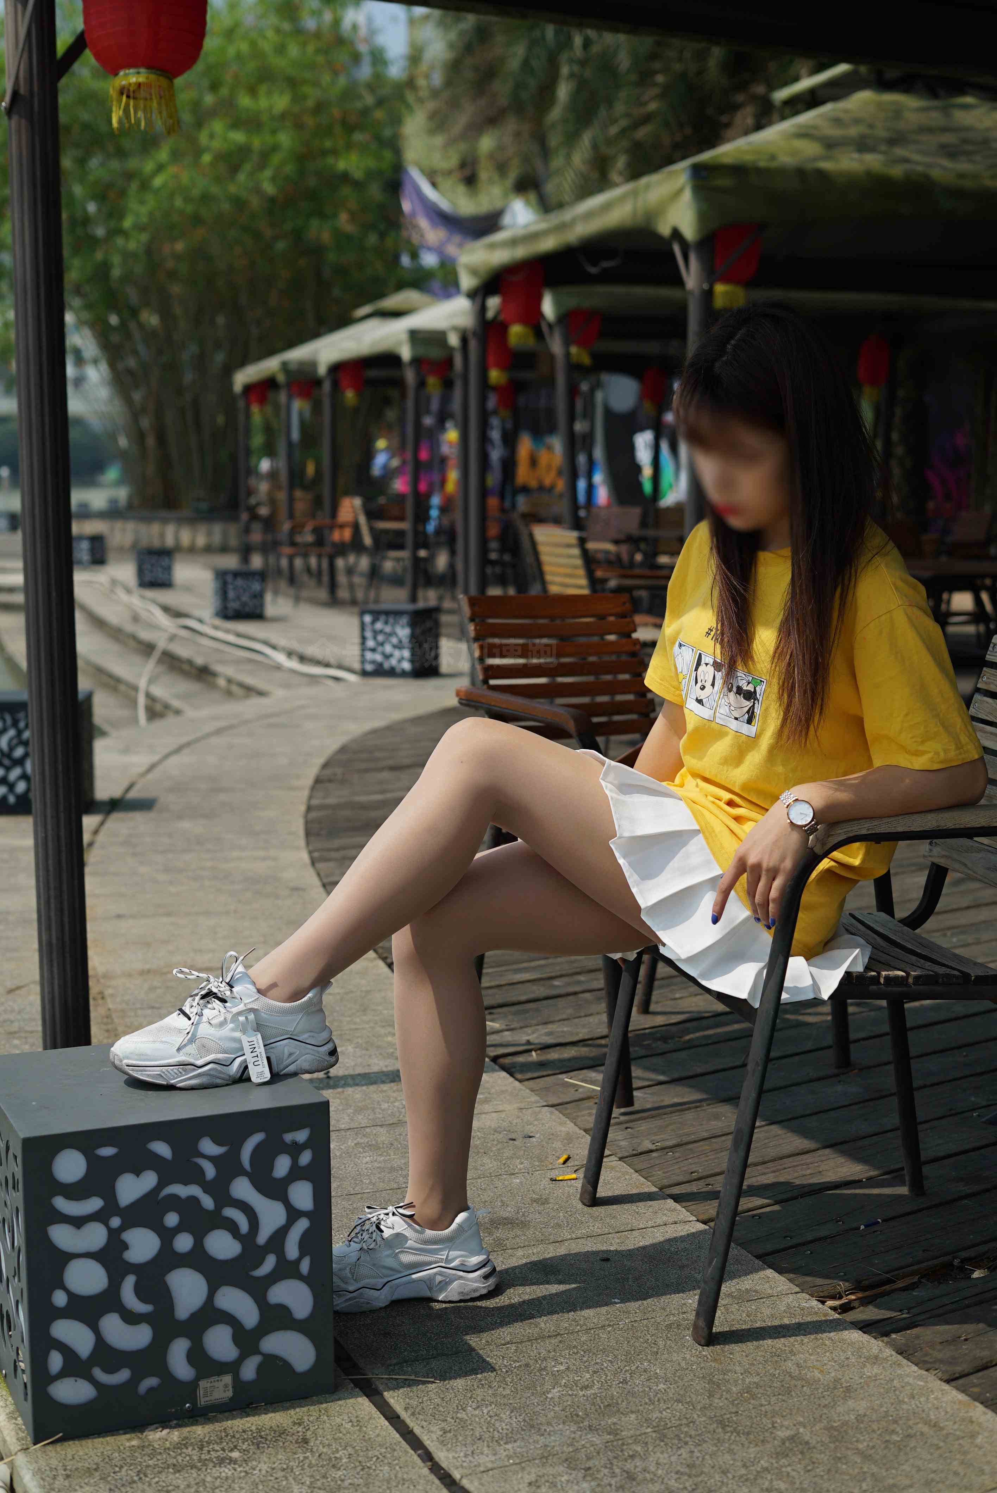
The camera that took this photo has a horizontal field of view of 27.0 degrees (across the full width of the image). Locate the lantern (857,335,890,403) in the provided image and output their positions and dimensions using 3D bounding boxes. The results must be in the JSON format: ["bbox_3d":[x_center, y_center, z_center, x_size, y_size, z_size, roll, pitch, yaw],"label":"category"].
[{"bbox_3d":[2.711,-2.732,14.973,0.230,0.470,0.230,0,7,0],"label":"lantern"}]

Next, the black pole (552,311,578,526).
[{"bbox_3d":[0.382,-1.411,11.322,0.082,1.915,0.082,-3,7,0],"label":"black pole"}]

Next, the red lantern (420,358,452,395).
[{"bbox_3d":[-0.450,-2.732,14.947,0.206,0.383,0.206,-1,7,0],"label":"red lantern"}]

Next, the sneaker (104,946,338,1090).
[{"bbox_3d":[-0.336,0.332,2.545,0.268,0.134,0.102,-2,8,-12],"label":"sneaker"}]

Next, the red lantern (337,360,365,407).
[{"bbox_3d":[-1.271,-3.162,17.940,0.230,0.470,0.230,0,7,0],"label":"red lantern"}]

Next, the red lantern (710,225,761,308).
[{"bbox_3d":[0.955,-2.007,8.411,0.230,0.470,0.230,0,7,0],"label":"red lantern"}]

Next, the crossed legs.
[{"bbox_3d":[-0.065,0.300,2.695,0.620,0.690,0.420,-2,8,-14],"label":"crossed legs"}]

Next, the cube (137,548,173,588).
[{"bbox_3d":[-3.487,-1.793,20.994,0.350,0.350,0.350,-1,7,-9],"label":"cube"}]

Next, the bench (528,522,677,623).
[{"bbox_3d":[0.478,-0.463,8.512,0.600,0.870,0.550,-4,8,-25],"label":"bench"}]

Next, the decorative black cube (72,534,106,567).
[{"bbox_3d":[-5.030,-2.373,25.203,0.360,0.360,0.360,3,8,23],"label":"decorative black cube"}]

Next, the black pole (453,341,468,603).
[{"bbox_3d":[-0.245,-1.732,13.982,0.085,1.970,0.085,0,7,-1],"label":"black pole"}]

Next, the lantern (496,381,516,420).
[{"bbox_3d":[0.074,-3.485,20.800,0.200,0.420,0.200,0,7,0],"label":"lantern"}]

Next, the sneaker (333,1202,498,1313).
[{"bbox_3d":[-0.147,0.628,2.590,0.275,0.122,0.105,-2,8,-13],"label":"sneaker"}]

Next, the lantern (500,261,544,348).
[{"bbox_3d":[0.111,-2.081,9.750,0.200,0.420,0.200,0,7,1],"label":"lantern"}]

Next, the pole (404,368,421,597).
[{"bbox_3d":[-0.646,-1.957,15.739,0.085,1.970,0.085,-1,7,-2],"label":"pole"}]

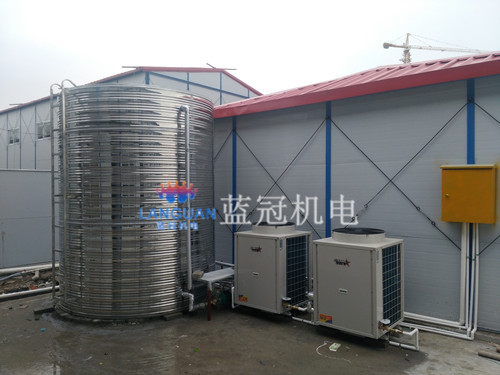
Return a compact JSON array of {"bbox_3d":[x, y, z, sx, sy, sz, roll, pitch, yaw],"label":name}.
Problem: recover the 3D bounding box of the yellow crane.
[{"bbox_3d":[96.000,-37.500,207.000,58.000,80.000,3.500,0,0,-9],"label":"yellow crane"}]

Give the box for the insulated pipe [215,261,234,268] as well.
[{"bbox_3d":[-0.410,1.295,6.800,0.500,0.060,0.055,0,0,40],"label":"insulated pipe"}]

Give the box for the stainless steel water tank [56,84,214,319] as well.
[{"bbox_3d":[-1.671,0.181,6.158,2.280,2.930,2.280,0,0,-15],"label":"stainless steel water tank"}]

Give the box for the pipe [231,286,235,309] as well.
[{"bbox_3d":[-0.230,1.472,5.400,0.040,0.290,0.040,0,0,40],"label":"pipe"}]

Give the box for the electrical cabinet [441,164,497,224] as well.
[{"bbox_3d":[2.431,0.062,4.512,0.510,0.640,0.230,0,0,40],"label":"electrical cabinet"}]

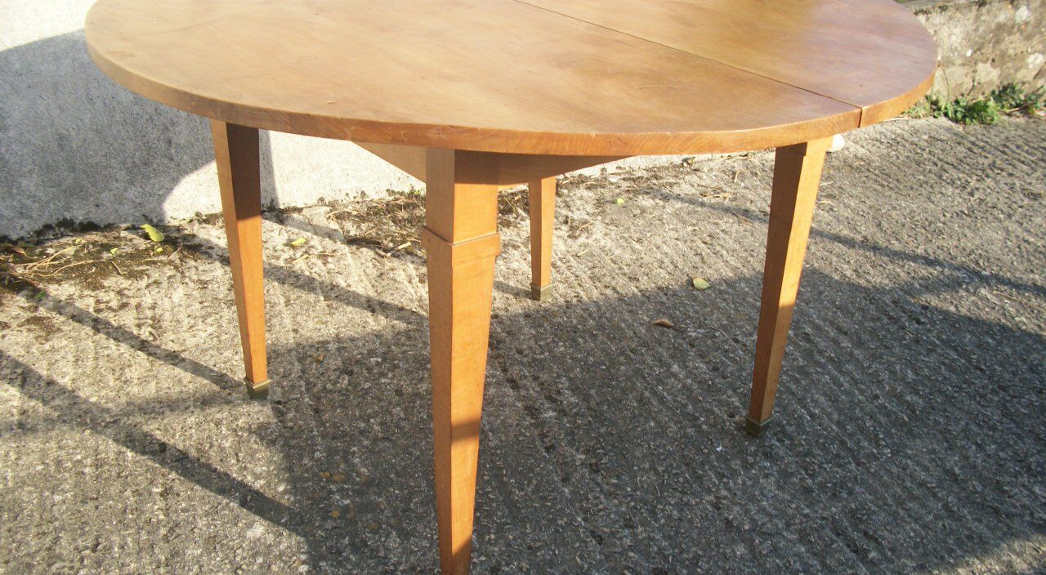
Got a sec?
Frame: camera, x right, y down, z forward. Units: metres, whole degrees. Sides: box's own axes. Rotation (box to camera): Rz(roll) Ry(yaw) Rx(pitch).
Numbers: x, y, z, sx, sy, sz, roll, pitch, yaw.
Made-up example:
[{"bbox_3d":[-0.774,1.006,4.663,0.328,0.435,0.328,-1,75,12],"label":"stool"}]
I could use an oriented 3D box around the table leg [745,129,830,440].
[{"bbox_3d":[0.433,-0.057,1.613,0.066,0.727,0.066,-19,35,-35],"label":"table leg"}]

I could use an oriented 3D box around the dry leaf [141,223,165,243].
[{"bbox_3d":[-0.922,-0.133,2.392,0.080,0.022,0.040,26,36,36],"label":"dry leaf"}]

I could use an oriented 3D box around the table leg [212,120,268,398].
[{"bbox_3d":[-0.470,-0.116,1.649,0.066,0.727,0.066,-19,35,-35],"label":"table leg"}]

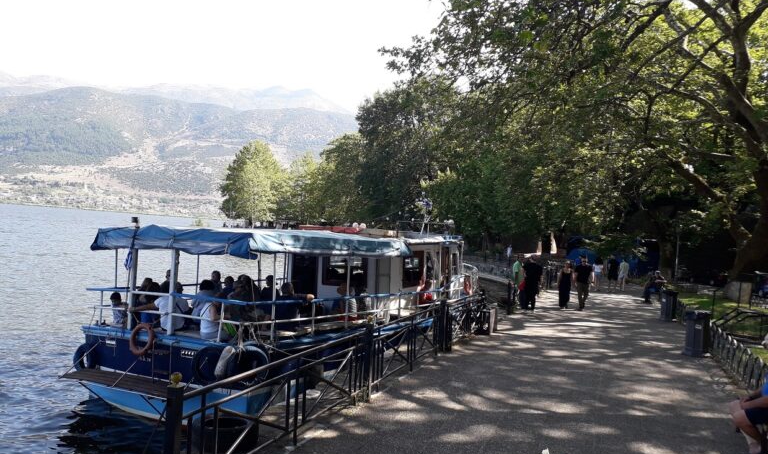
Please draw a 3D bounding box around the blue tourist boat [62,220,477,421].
[{"bbox_3d":[-0.749,1.623,15.525,3.600,3.000,13.800,4,0,25],"label":"blue tourist boat"}]

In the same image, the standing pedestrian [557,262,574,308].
[{"bbox_3d":[5.902,1.904,19.500,0.480,1.580,0.360,4,0,18],"label":"standing pedestrian"}]

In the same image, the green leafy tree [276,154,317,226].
[{"bbox_3d":[-11.577,-4.383,82.013,7.800,11.890,7.800,4,0,0],"label":"green leafy tree"}]

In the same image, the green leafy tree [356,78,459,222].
[{"bbox_3d":[2.315,-4.412,45.015,9.500,13.620,9.500,4,0,0],"label":"green leafy tree"}]

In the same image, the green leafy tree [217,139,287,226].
[{"bbox_3d":[-16.191,-4.864,75.013,8.600,12.170,8.600,4,0,0],"label":"green leafy tree"}]

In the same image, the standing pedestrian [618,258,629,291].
[{"bbox_3d":[12.621,2.529,31.500,0.500,1.730,0.380,4,0,12],"label":"standing pedestrian"}]

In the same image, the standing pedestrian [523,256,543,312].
[{"bbox_3d":[4.627,1.754,18.600,0.550,1.760,0.380,4,0,-6],"label":"standing pedestrian"}]

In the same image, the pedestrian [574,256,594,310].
[{"bbox_3d":[6.511,1.820,19.500,0.560,1.760,0.400,4,0,19],"label":"pedestrian"}]

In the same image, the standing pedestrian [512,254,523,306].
[{"bbox_3d":[4.321,1.747,19.200,0.360,1.740,0.480,4,0,-6],"label":"standing pedestrian"}]

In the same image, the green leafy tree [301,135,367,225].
[{"bbox_3d":[-4.956,-4.164,66.013,9.000,12.260,9.000,4,0,0],"label":"green leafy tree"}]

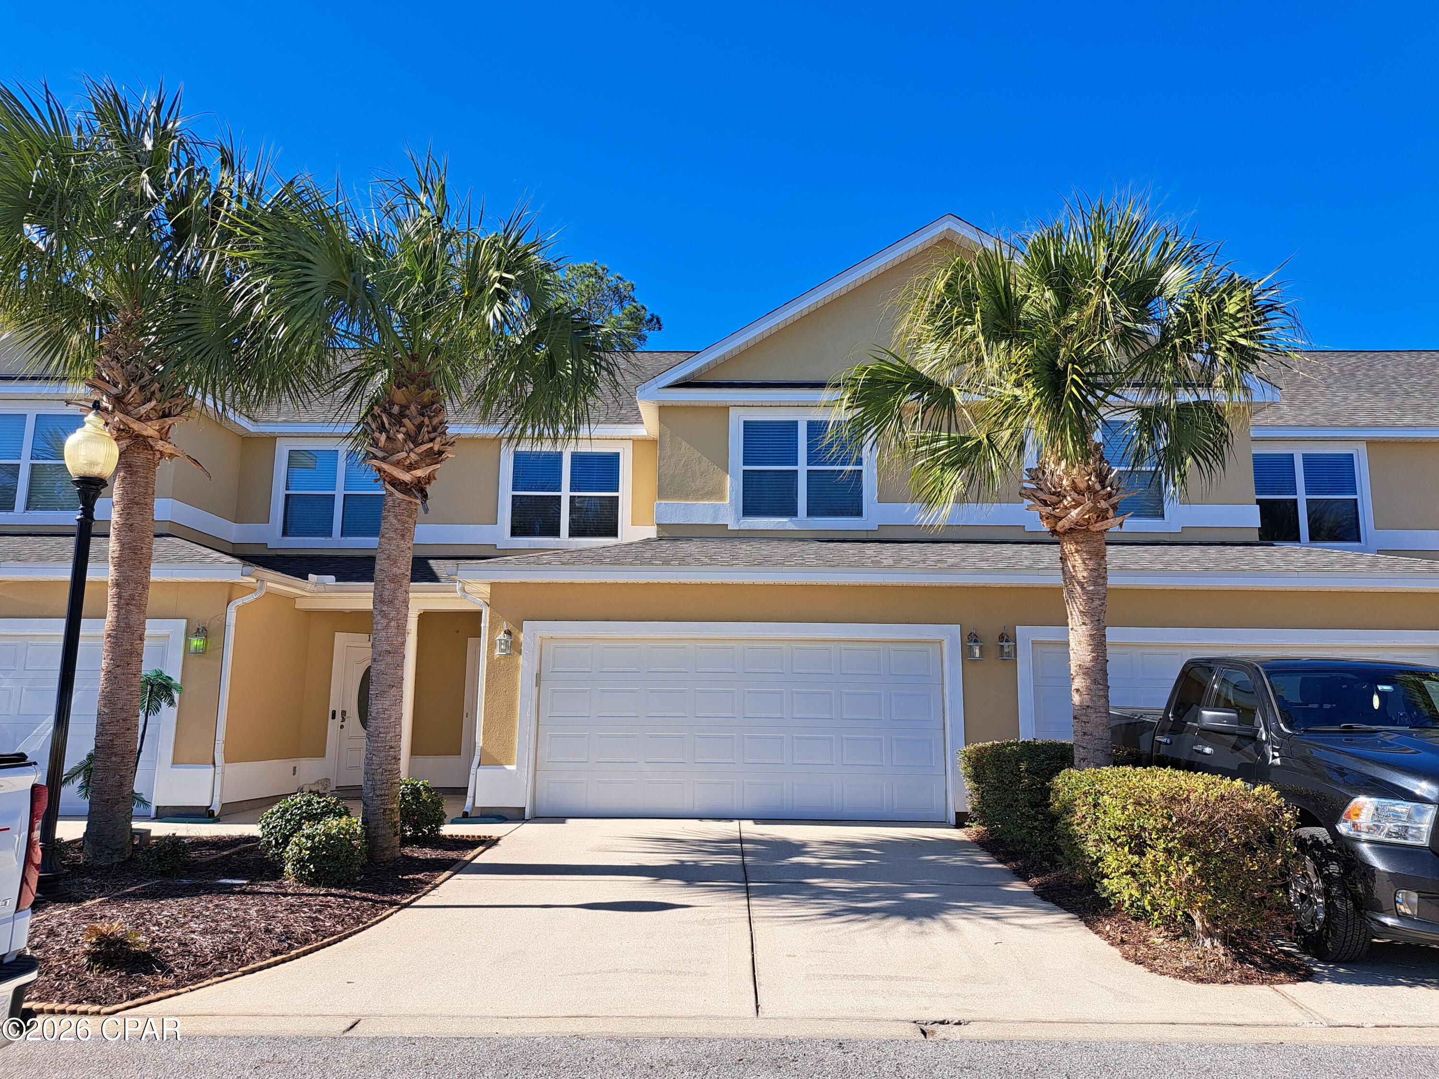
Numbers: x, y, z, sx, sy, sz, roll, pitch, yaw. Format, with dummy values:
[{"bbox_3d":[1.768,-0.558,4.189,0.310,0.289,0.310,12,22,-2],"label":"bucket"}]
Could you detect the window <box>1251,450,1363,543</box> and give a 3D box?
[{"bbox_3d":[9.441,-0.689,16.105,1.820,1.521,0.100,0,-9,1],"label":"window"}]

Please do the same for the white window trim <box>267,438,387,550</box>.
[{"bbox_3d":[-6.128,-0.734,15.987,2.100,1.800,0.100,0,-10,1],"label":"white window trim"}]

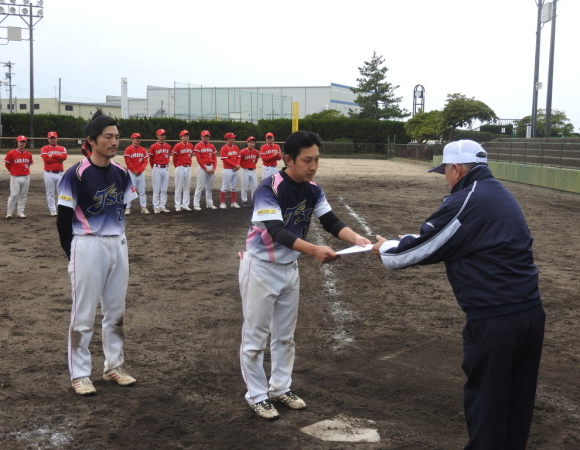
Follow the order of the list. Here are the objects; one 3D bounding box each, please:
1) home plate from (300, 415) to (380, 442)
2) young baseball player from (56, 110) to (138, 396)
[{"bbox_3d":[0.350,1.158,4.361,0.432,0.030,0.432,-5,8,-42],"label":"home plate"},{"bbox_3d":[-1.222,0.165,5.028,0.360,1.790,0.480,6,8,41],"label":"young baseball player"}]

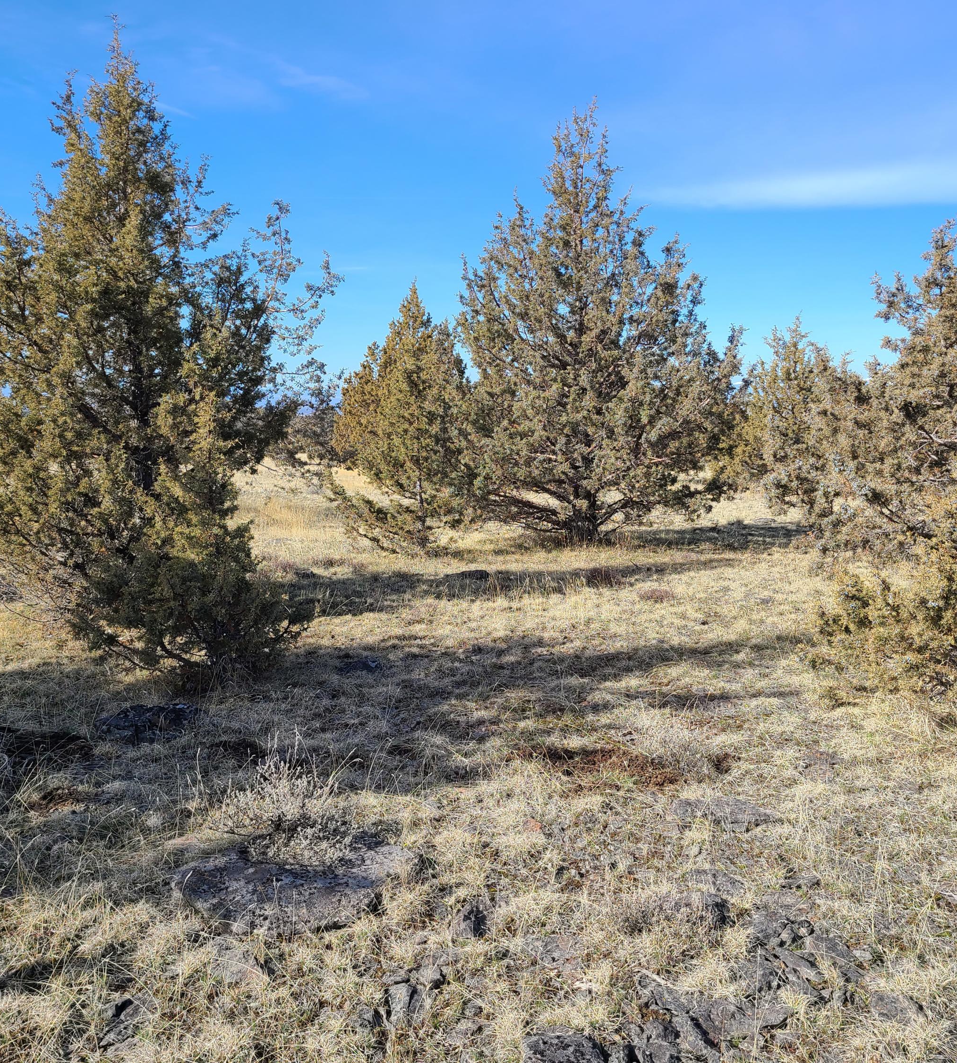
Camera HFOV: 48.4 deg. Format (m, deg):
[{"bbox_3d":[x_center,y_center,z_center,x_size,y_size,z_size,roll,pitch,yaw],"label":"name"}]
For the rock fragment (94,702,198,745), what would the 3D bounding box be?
[{"bbox_3d":[-1.654,0.949,5.295,0.494,0.142,0.272,0,6,-3],"label":"rock fragment"}]

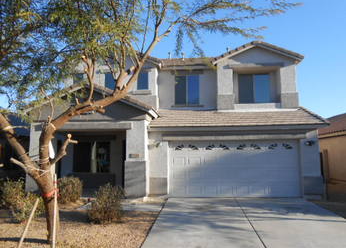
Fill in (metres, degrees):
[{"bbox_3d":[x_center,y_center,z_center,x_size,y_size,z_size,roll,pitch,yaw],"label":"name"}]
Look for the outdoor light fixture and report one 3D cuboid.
[{"bbox_3d":[4.983,0.718,9.475,0.280,0.210,0.240,-1,-6,4],"label":"outdoor light fixture"}]

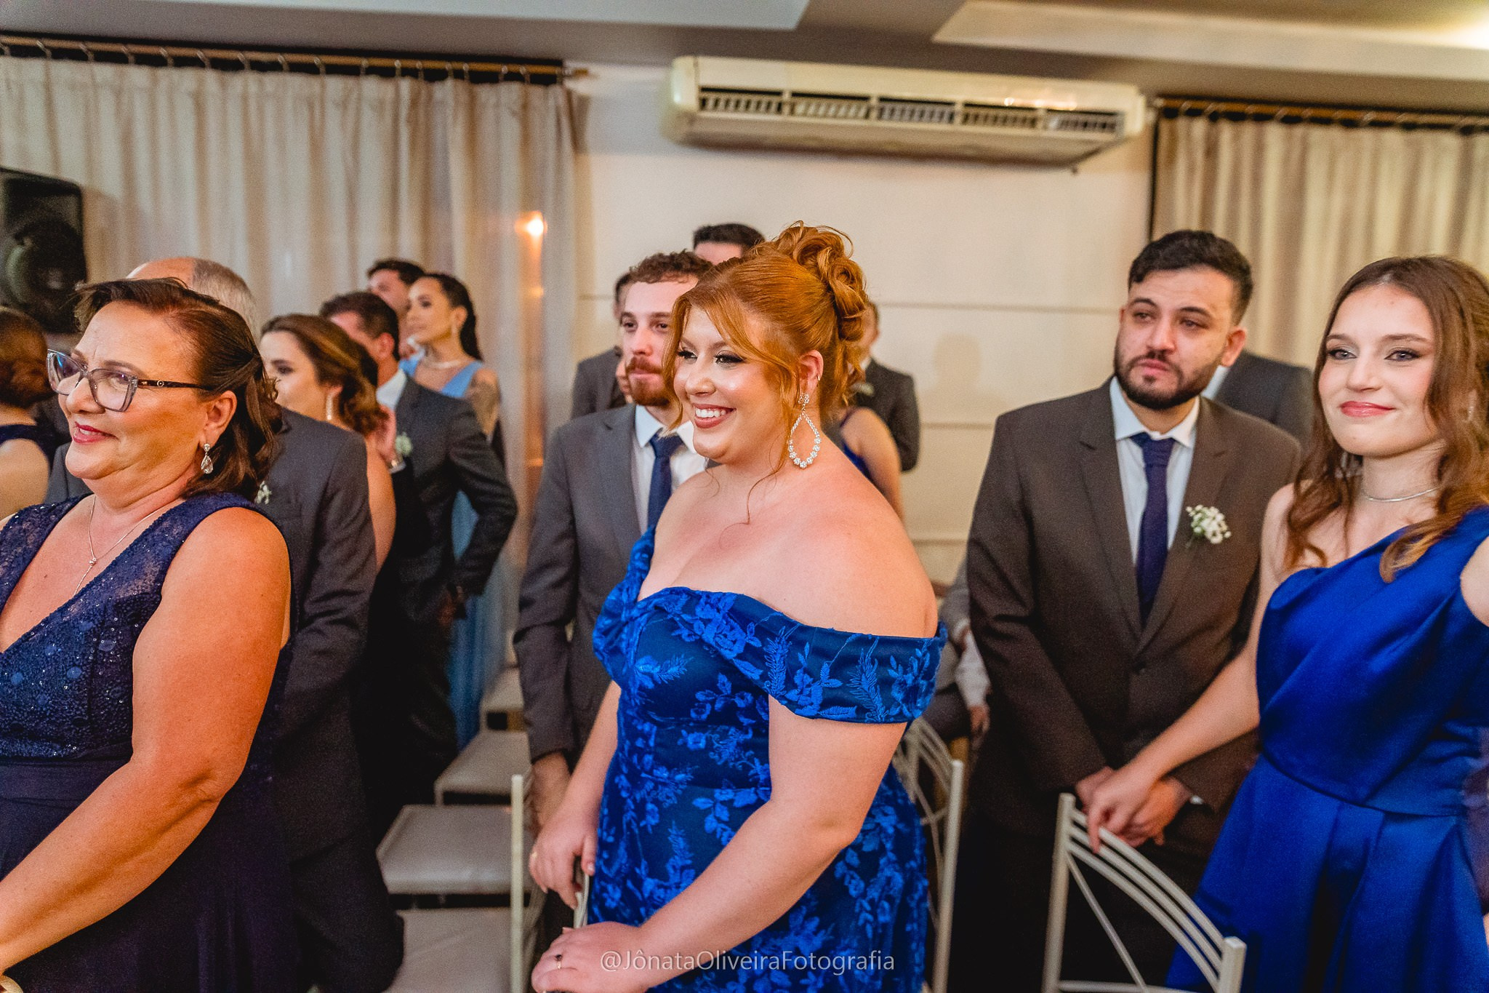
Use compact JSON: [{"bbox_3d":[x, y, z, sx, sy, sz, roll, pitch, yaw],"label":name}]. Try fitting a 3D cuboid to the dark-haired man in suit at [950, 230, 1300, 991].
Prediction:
[{"bbox_3d":[0.623,0.457,1.671,0.520,1.748,0.340,4,9,23],"label":"dark-haired man in suit"}]

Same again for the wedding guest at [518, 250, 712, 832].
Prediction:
[{"bbox_3d":[-0.151,0.418,1.920,0.530,1.733,0.330,5,9,27],"label":"wedding guest"}]

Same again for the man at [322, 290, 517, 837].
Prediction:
[{"bbox_3d":[-0.886,0.331,2.598,0.360,1.696,0.580,-4,9,-32],"label":"man"}]

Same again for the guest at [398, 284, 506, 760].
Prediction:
[{"bbox_3d":[-0.891,0.215,3.104,0.360,1.783,0.460,-5,10,-38],"label":"guest"}]

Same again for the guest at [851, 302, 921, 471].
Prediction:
[{"bbox_3d":[0.305,0.215,3.302,0.520,1.764,0.320,5,9,30],"label":"guest"}]

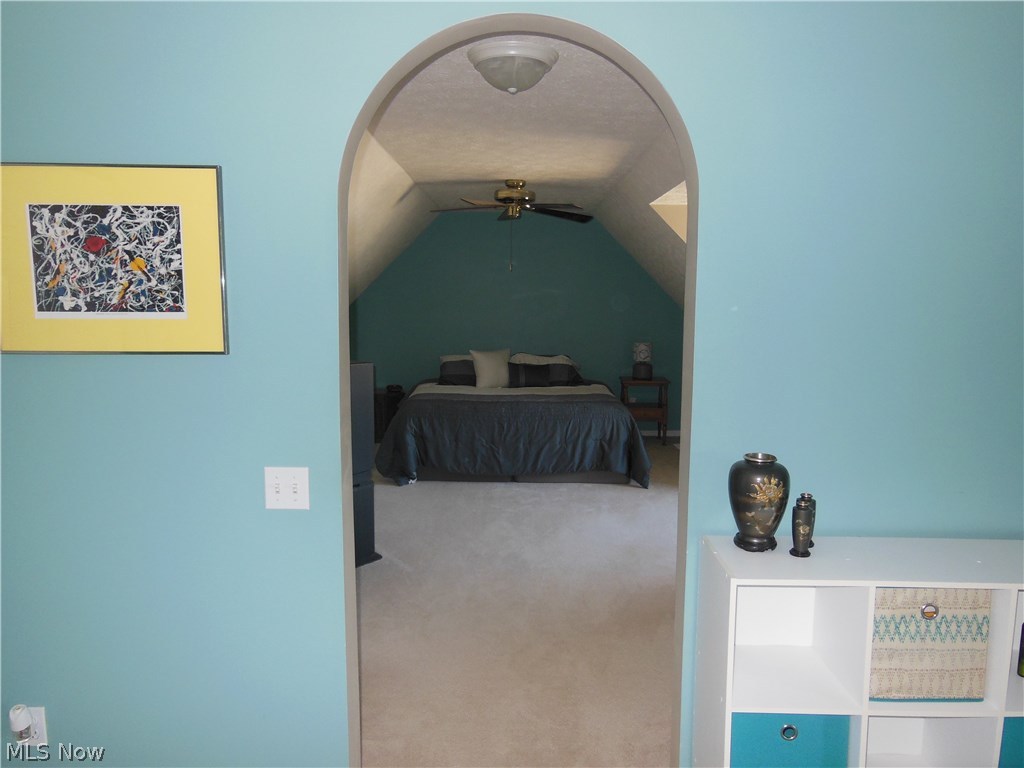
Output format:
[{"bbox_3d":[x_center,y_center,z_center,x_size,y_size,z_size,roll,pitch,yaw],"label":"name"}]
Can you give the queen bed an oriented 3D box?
[{"bbox_3d":[0.030,0.224,7.050,2.250,0.990,2.140,0,7,1],"label":"queen bed"}]

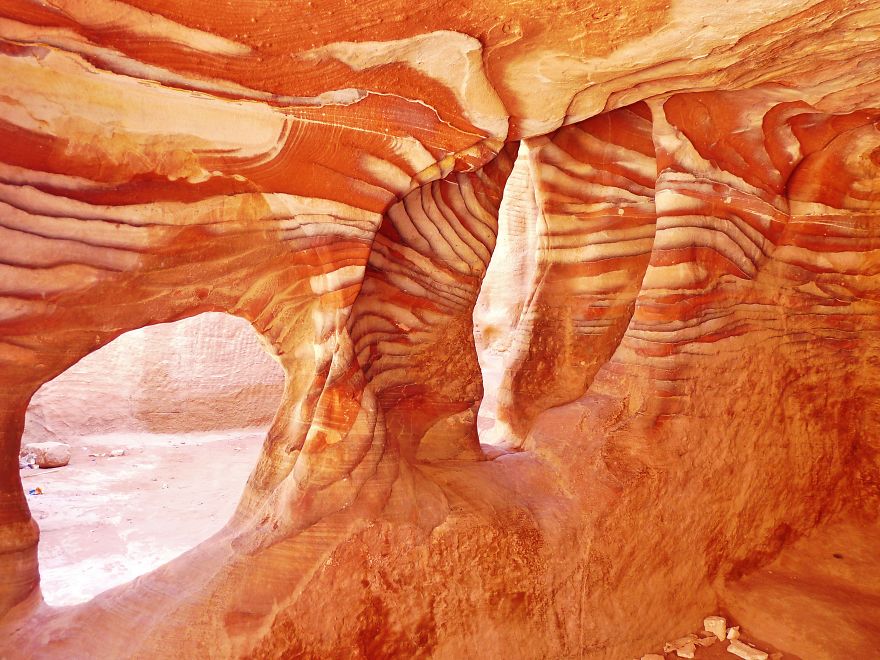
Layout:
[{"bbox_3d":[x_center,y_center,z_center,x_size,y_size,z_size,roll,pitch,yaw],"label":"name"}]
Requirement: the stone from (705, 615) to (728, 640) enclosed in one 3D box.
[{"bbox_3d":[1.208,1.298,3.000,0.092,0.085,0.065,1,4,14],"label":"stone"}]

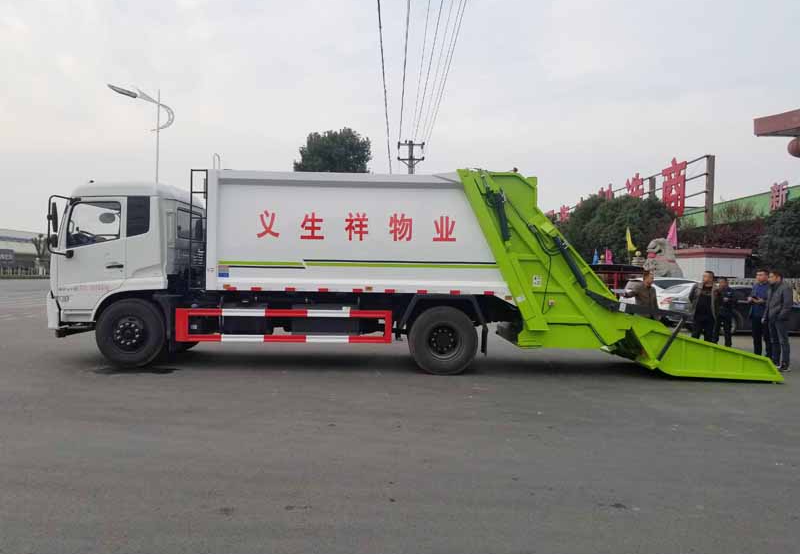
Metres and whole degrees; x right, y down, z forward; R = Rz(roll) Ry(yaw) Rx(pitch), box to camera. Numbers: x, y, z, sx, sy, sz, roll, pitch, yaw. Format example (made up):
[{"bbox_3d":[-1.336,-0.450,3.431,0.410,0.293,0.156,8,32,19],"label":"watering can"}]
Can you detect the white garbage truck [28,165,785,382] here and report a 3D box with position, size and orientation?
[{"bbox_3d":[0.220,-0.116,10.200,11.200,3.130,2.500,1,1,0],"label":"white garbage truck"}]

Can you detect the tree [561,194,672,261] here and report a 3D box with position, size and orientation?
[{"bbox_3d":[12.494,-1.561,35.000,6.000,6.100,6.200,1,1,0],"label":"tree"}]

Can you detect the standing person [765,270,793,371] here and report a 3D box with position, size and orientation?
[{"bbox_3d":[6.600,0.742,10.450,0.330,1.710,0.470,1,1,-13],"label":"standing person"}]

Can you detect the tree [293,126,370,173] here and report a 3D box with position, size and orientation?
[{"bbox_3d":[-4.788,-4.738,42.000,6.000,11.500,6.000,1,1,0],"label":"tree"}]

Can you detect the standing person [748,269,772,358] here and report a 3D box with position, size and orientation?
[{"bbox_3d":[6.678,0.732,11.100,0.380,1.720,0.480,1,1,-22],"label":"standing person"}]

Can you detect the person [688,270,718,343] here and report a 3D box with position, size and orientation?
[{"bbox_3d":[6.182,0.725,12.200,0.560,1.690,0.360,2,1,45],"label":"person"}]

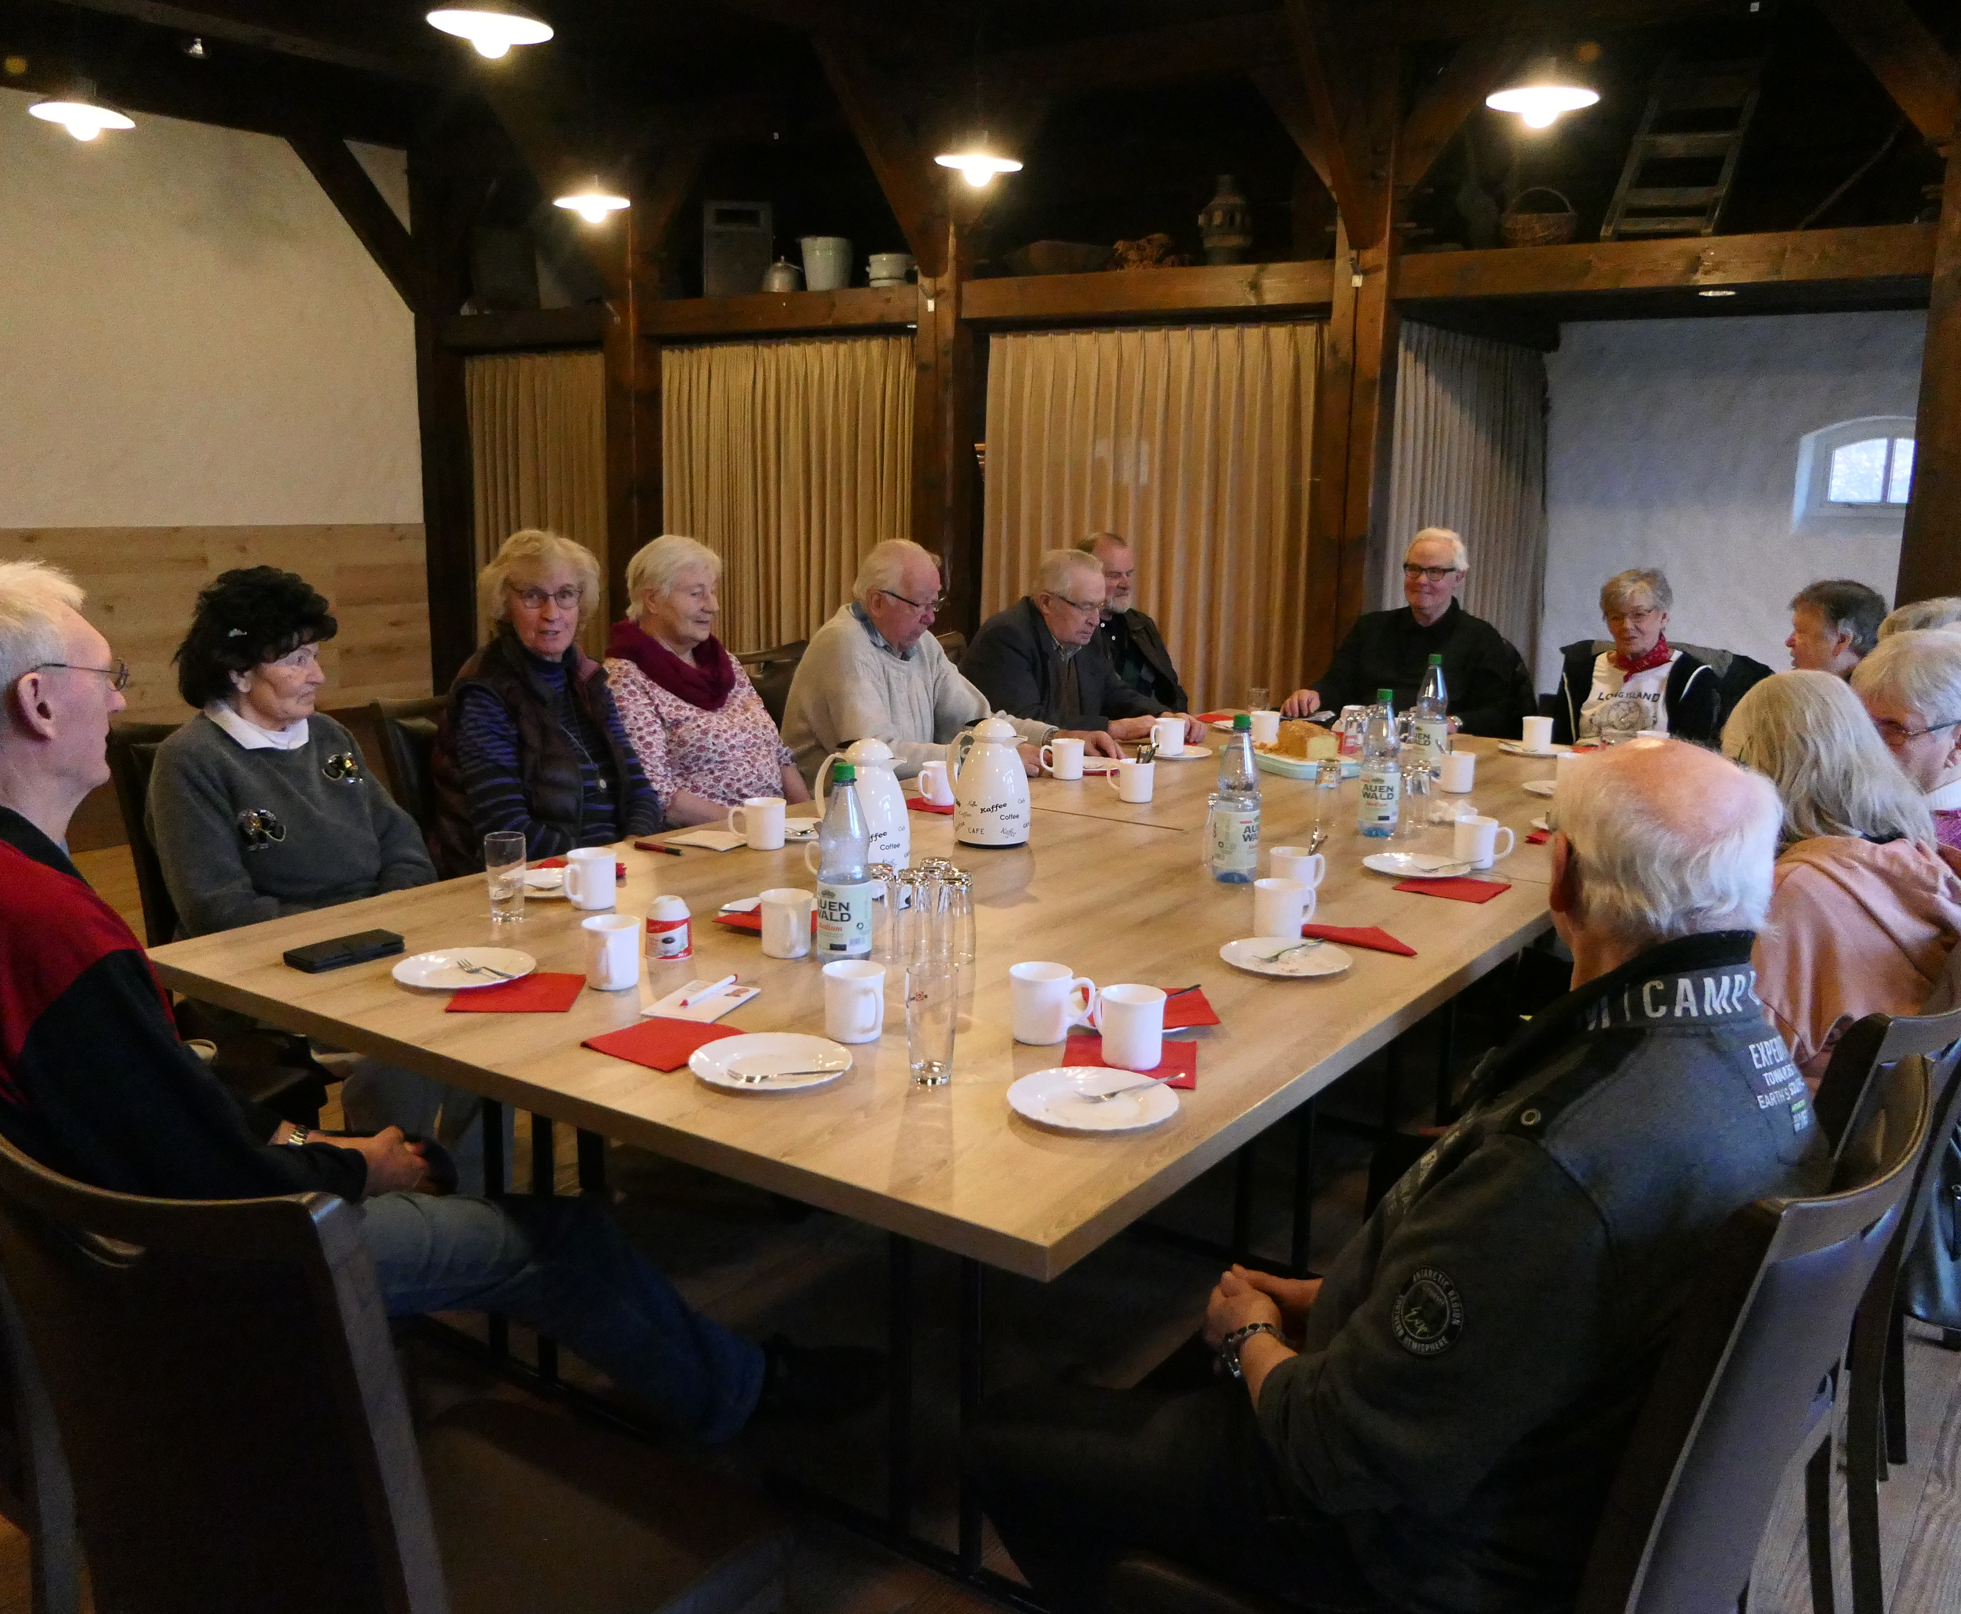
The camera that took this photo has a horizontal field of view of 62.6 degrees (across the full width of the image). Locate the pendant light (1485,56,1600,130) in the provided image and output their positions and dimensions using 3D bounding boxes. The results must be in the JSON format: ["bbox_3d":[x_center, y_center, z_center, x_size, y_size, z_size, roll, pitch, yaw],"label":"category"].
[{"bbox_3d":[1.477,-1.871,4.233,0.295,0.185,0.295,6,13,28],"label":"pendant light"}]

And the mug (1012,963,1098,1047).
[{"bbox_3d":[0.094,0.251,2.057,0.111,0.086,0.081,0,11,-3],"label":"mug"}]

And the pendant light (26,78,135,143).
[{"bbox_3d":[-2.599,-2.016,4.679,0.275,0.165,0.275,9,14,35],"label":"pendant light"}]

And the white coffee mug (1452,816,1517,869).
[{"bbox_3d":[0.916,0.062,2.926,0.110,0.088,0.079,4,12,17],"label":"white coffee mug"}]

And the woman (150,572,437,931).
[{"bbox_3d":[-1.090,0.232,2.864,0.760,1.270,0.490,9,15,38],"label":"woman"}]

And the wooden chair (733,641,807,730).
[{"bbox_3d":[-0.390,0.108,4.311,0.580,1.005,0.460,9,14,35],"label":"wooden chair"}]

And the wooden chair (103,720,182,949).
[{"bbox_3d":[-1.214,0.349,3.015,0.620,1.000,0.460,8,14,35],"label":"wooden chair"}]

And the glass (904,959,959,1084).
[{"bbox_3d":[-0.056,0.259,1.940,0.061,0.132,0.061,1,11,0],"label":"glass"}]

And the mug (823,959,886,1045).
[{"bbox_3d":[-0.151,0.247,2.021,0.079,0.088,0.110,-7,13,-31],"label":"mug"}]

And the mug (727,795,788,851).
[{"bbox_3d":[-0.423,0.032,3.075,0.110,0.088,0.079,-2,12,-11],"label":"mug"}]

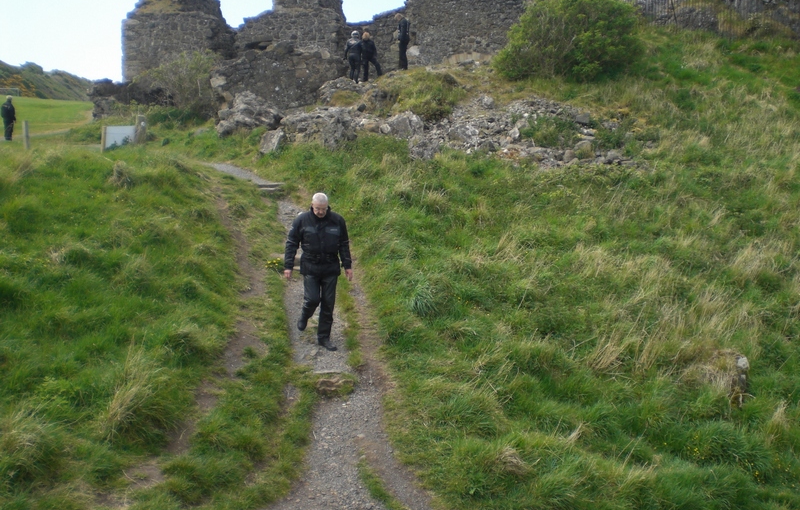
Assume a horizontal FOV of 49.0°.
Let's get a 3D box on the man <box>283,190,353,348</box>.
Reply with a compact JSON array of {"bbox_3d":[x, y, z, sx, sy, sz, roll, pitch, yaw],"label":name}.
[{"bbox_3d":[-0.900,0.175,9.730,0.760,1.720,0.580,-1,8,-7],"label":"man"}]

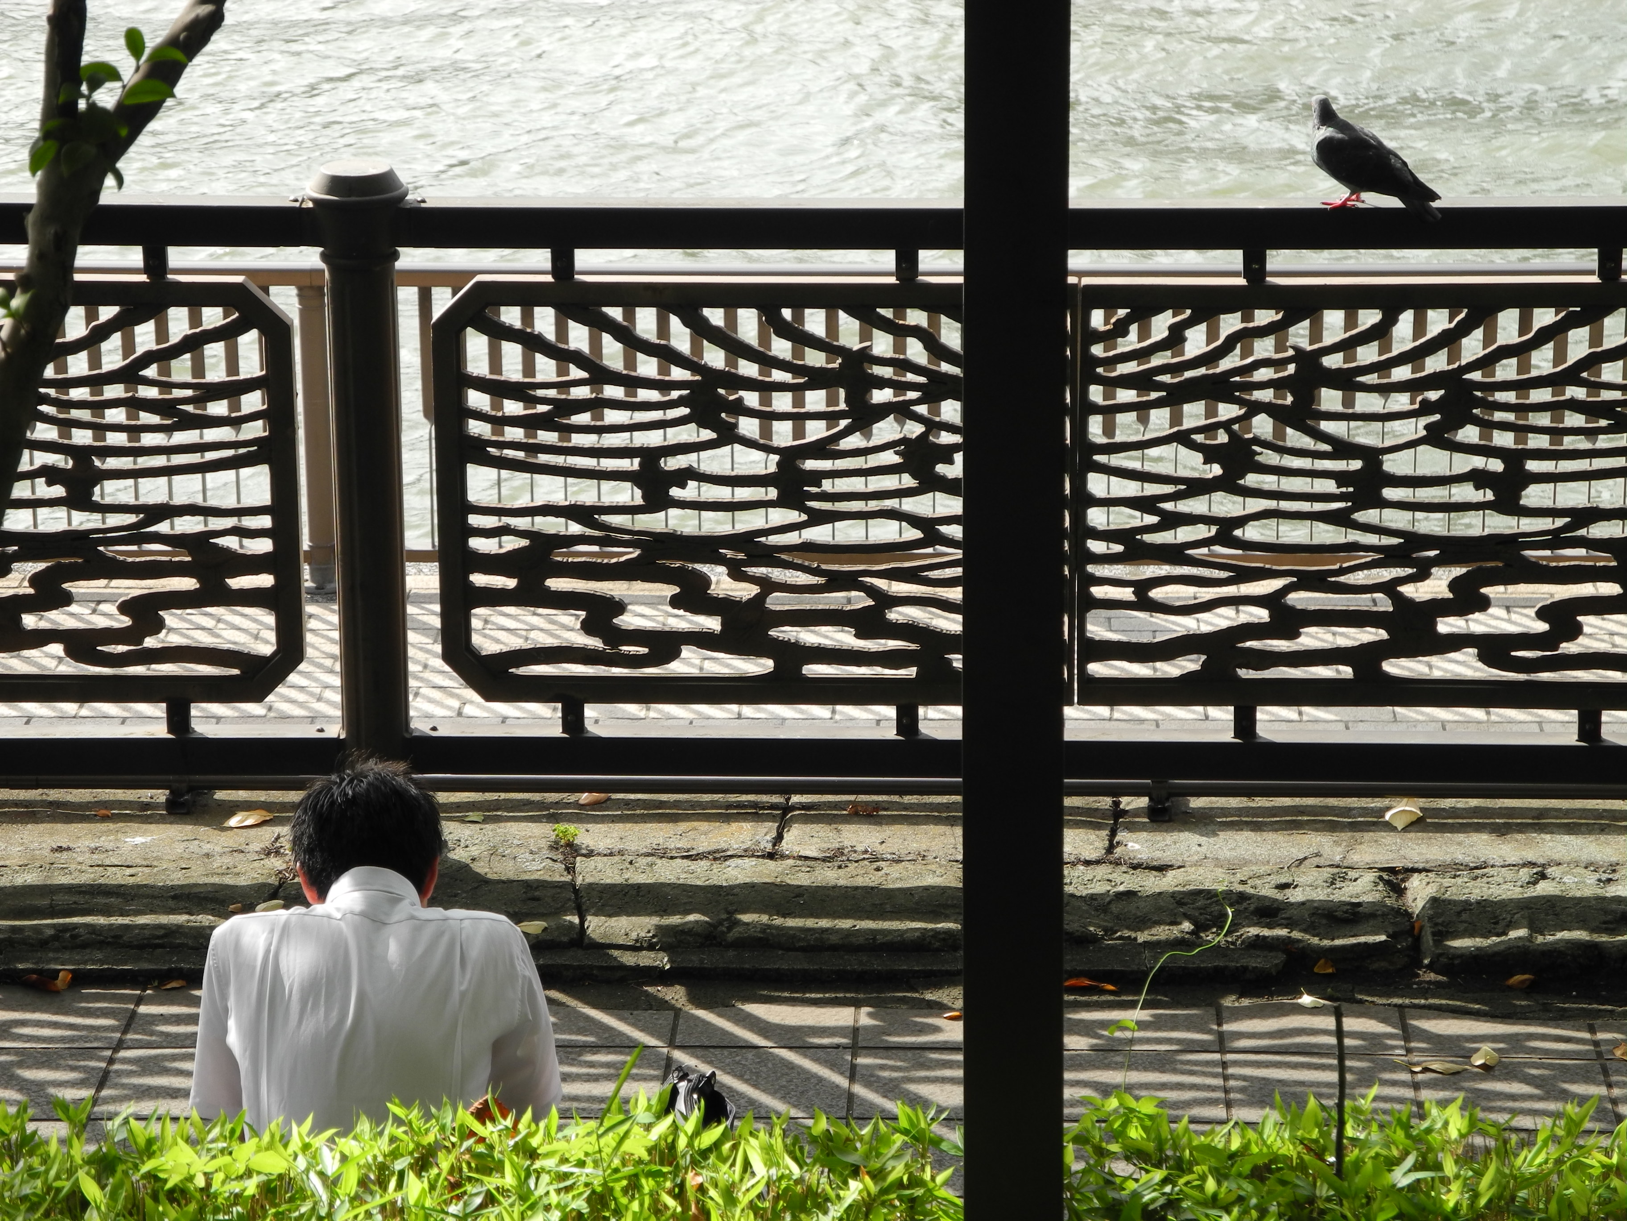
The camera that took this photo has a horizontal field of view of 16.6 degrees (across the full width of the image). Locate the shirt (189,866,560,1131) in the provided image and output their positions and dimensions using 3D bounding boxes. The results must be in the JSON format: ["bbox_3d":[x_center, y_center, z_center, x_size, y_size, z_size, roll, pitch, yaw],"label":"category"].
[{"bbox_3d":[-0.578,0.596,7.453,0.490,0.570,0.360,0,18,0],"label":"shirt"}]

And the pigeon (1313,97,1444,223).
[{"bbox_3d":[0.955,-0.765,9.499,0.265,0.185,0.105,13,23,36],"label":"pigeon"}]

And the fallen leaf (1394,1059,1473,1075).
[{"bbox_3d":[1.014,0.739,9.166,0.128,0.018,0.042,4,19,13],"label":"fallen leaf"}]

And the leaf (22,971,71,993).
[{"bbox_3d":[-1.309,0.629,9.539,0.084,0.030,0.045,0,19,2],"label":"leaf"}]

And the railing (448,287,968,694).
[{"bbox_3d":[-0.104,-0.207,9.753,1.122,0.765,0.040,0,19,2],"label":"railing"}]

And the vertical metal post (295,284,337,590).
[{"bbox_3d":[-1.620,-0.565,18.214,0.105,1.028,0.105,0,19,2],"label":"vertical metal post"}]

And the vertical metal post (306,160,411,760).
[{"bbox_3d":[-0.775,-0.217,9.778,0.170,1.146,0.170,0,19,2],"label":"vertical metal post"}]

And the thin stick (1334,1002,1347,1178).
[{"bbox_3d":[0.680,0.624,7.219,0.013,0.270,0.013,-1,17,0],"label":"thin stick"}]

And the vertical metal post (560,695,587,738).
[{"bbox_3d":[-0.422,0.182,9.894,0.041,0.067,0.035,0,19,2],"label":"vertical metal post"}]

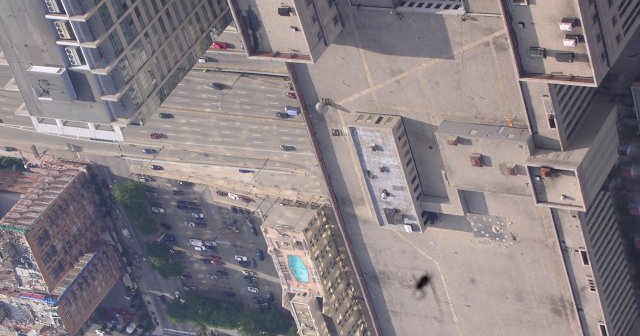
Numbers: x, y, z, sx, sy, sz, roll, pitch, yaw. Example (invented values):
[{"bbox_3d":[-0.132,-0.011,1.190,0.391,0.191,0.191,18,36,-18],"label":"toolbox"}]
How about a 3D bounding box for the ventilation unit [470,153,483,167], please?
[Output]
[{"bbox_3d":[42.672,-2.220,553.782,2.500,1.500,3.100,7,132,32],"label":"ventilation unit"}]

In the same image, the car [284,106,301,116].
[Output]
[{"bbox_3d":[-8.976,-18.111,651.828,4.900,1.900,1.950,7,132,32],"label":"car"}]

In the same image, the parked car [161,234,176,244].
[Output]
[{"bbox_3d":[-54.435,25.895,735.092,4.800,1.550,1.850,7,132,32],"label":"parked car"}]

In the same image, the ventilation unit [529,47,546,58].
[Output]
[{"bbox_3d":[54.174,-28.594,505.838,3.600,1.700,2.000,7,132,32],"label":"ventilation unit"}]

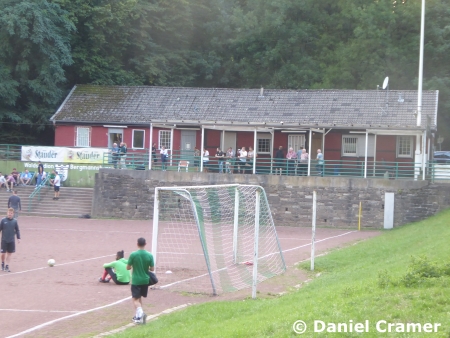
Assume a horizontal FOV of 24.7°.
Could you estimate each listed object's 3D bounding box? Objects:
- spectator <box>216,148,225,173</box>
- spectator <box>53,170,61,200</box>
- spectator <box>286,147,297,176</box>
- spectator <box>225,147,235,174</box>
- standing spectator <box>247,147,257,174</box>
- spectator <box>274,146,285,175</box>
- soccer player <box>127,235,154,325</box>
[{"bbox_3d":[-0.274,-0.411,60.004,0.520,1.620,0.450,2,0,18],"label":"spectator"},{"bbox_3d":[-9.810,0.984,60.004,0.450,1.700,0.460,2,0,-3],"label":"spectator"},{"bbox_3d":[3.895,-0.425,60.004,0.550,1.720,0.420,2,0,6],"label":"spectator"},{"bbox_3d":[0.341,-0.553,66.100,0.550,1.685,0.420,1,-1,24],"label":"spectator"},{"bbox_3d":[1.697,-0.535,65.800,0.550,1.748,0.400,2,0,6],"label":"standing spectator"},{"bbox_3d":[3.197,-0.468,60.504,0.520,1.750,0.420,2,0,37],"label":"spectator"},{"bbox_3d":[-1.686,2.222,20.504,0.560,1.740,0.480,2,0,-2],"label":"soccer player"}]

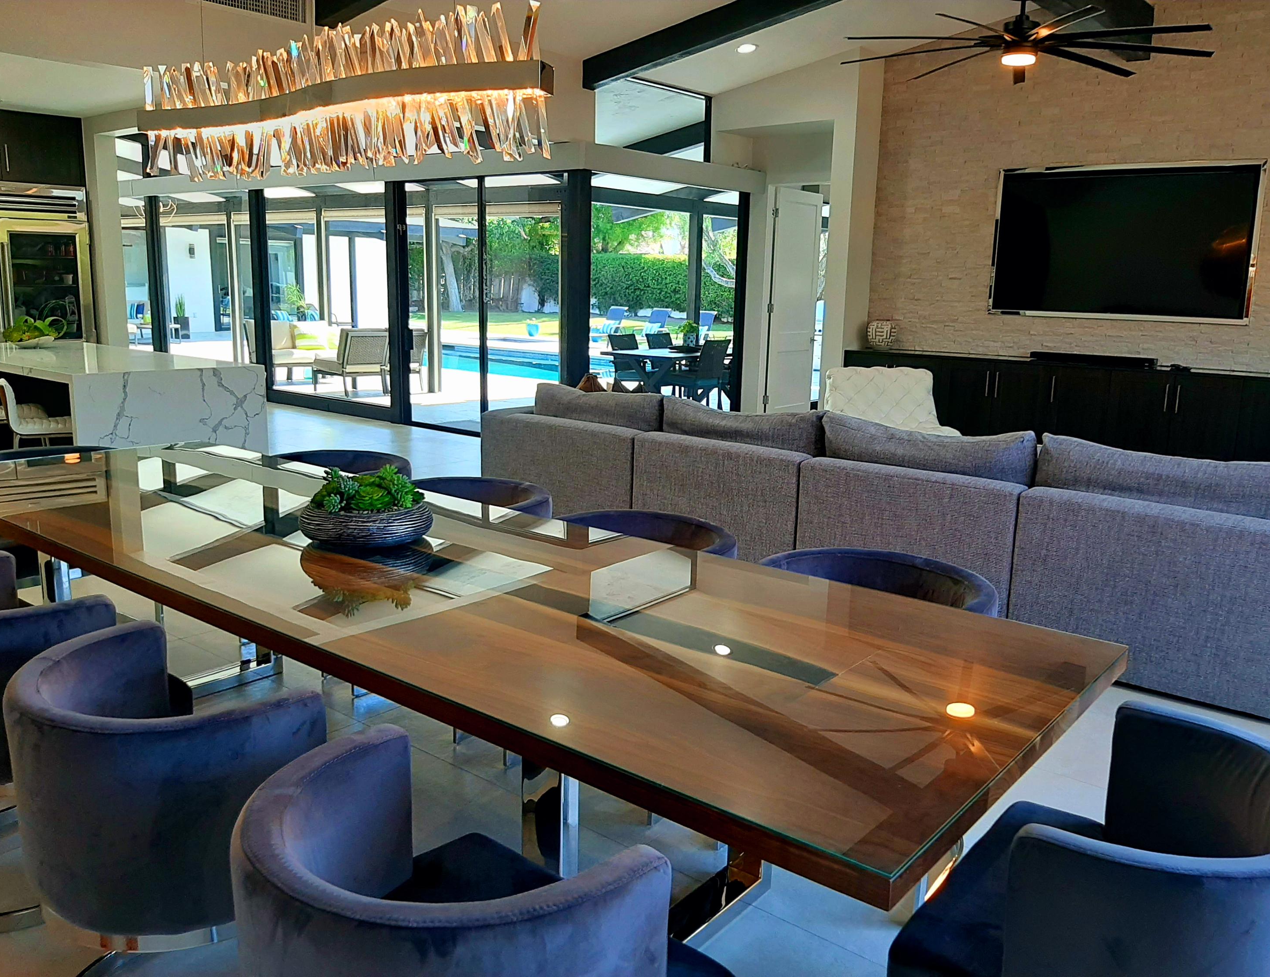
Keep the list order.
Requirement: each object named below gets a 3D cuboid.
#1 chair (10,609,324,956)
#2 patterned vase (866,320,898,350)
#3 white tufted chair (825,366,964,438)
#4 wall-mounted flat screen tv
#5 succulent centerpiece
[{"bbox_3d":[-0.835,0.658,1.817,0.600,0.705,0.536,10,14,38],"label":"chair"},{"bbox_3d":[2.348,-1.460,9.296,0.290,0.280,0.290,10,14,38],"label":"patterned vase"},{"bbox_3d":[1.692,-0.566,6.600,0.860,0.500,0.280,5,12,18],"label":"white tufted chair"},{"bbox_3d":[3.971,-2.021,8.060,2.000,1.212,0.080,10,14,38],"label":"wall-mounted flat screen tv"},{"bbox_3d":[-0.679,0.034,2.466,0.340,0.187,0.340,1,11,0],"label":"succulent centerpiece"}]

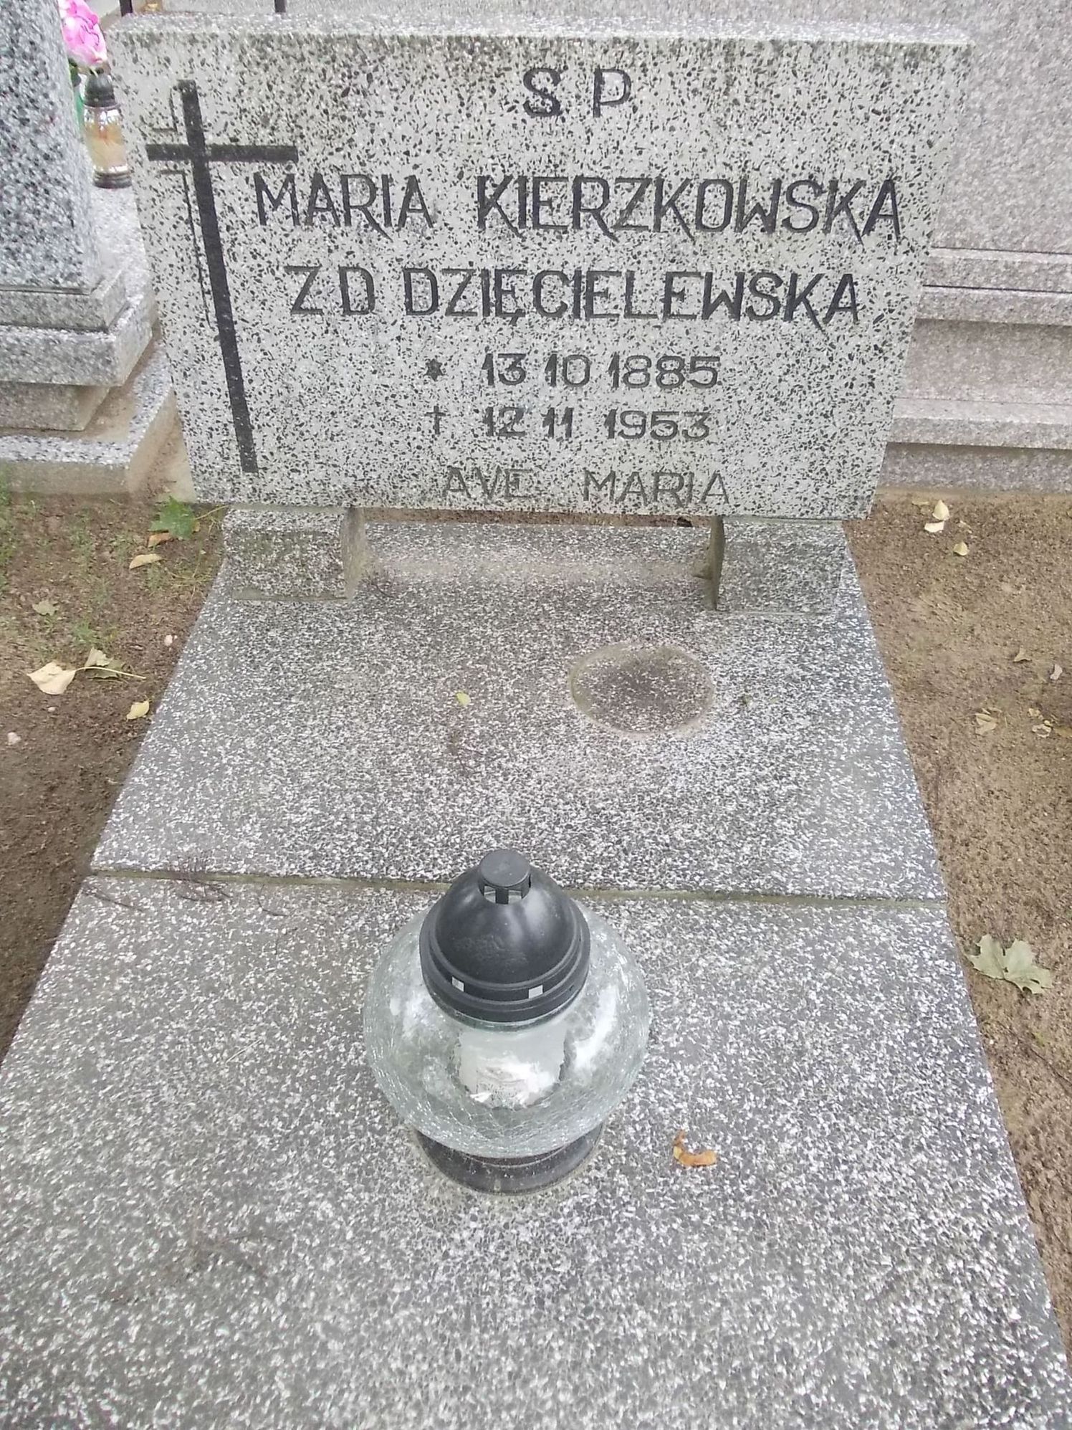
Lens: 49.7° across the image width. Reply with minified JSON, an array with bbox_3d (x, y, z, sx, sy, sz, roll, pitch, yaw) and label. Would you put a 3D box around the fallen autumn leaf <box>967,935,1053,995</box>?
[{"bbox_3d":[0.414,0.217,1.011,0.068,0.012,0.056,8,40,10],"label":"fallen autumn leaf"}]

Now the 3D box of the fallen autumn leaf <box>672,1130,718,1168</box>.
[{"bbox_3d":[0.112,0.312,0.824,0.032,0.010,0.022,26,45,28],"label":"fallen autumn leaf"}]

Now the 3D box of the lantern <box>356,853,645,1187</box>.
[{"bbox_3d":[-0.019,0.191,0.783,0.195,0.250,0.195,2,39,2],"label":"lantern"}]

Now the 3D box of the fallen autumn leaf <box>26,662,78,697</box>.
[{"bbox_3d":[-0.546,-0.042,1.319,0.060,0.015,0.043,31,48,33],"label":"fallen autumn leaf"}]

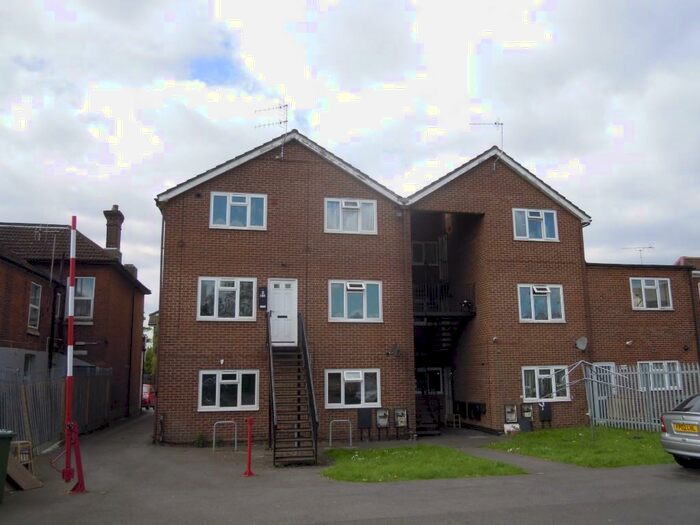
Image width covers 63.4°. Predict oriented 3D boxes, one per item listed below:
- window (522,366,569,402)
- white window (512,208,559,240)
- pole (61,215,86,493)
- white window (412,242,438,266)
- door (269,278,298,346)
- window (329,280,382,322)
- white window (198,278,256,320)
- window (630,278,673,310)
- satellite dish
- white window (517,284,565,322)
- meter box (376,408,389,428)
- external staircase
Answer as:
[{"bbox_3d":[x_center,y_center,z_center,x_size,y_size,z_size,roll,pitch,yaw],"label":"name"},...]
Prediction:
[{"bbox_3d":[6.570,4.063,18.953,1.730,1.162,0.100,2,-10,-12],"label":"window"},{"bbox_3d":[6.553,-1.303,19.926,1.736,1.133,0.100,2,-10,-12],"label":"white window"},{"bbox_3d":[-5.243,1.670,10.907,0.420,5.236,0.320,-1,-7,-12],"label":"pole"},{"bbox_3d":[3.098,-0.339,23.428,1.220,1.034,0.100,1,-8,-12],"label":"white window"},{"bbox_3d":[-2.070,1.550,17.491,0.932,2.076,0.100,2,-10,-12],"label":"door"},{"bbox_3d":[0.197,1.243,17.904,1.740,1.315,0.120,1,-8,-12],"label":"window"},{"bbox_3d":[-3.717,1.123,17.202,1.752,1.316,0.100,2,-10,-12],"label":"white window"},{"bbox_3d":[10.890,1.161,20.442,1.717,1.147,0.100,2,-10,-12],"label":"window"},{"bbox_3d":[7.839,2.753,19.172,0.220,0.460,0.450,8,-13,-39],"label":"satellite dish"},{"bbox_3d":[6.584,1.418,19.407,1.730,1.321,0.130,2,-10,-12],"label":"white window"},{"bbox_3d":[1.002,4.794,17.489,0.390,0.560,0.210,1,-8,-12],"label":"meter box"},{"bbox_3d":[-1.639,3.175,15.314,1.060,3.740,3.650,1,-8,-12],"label":"external staircase"}]

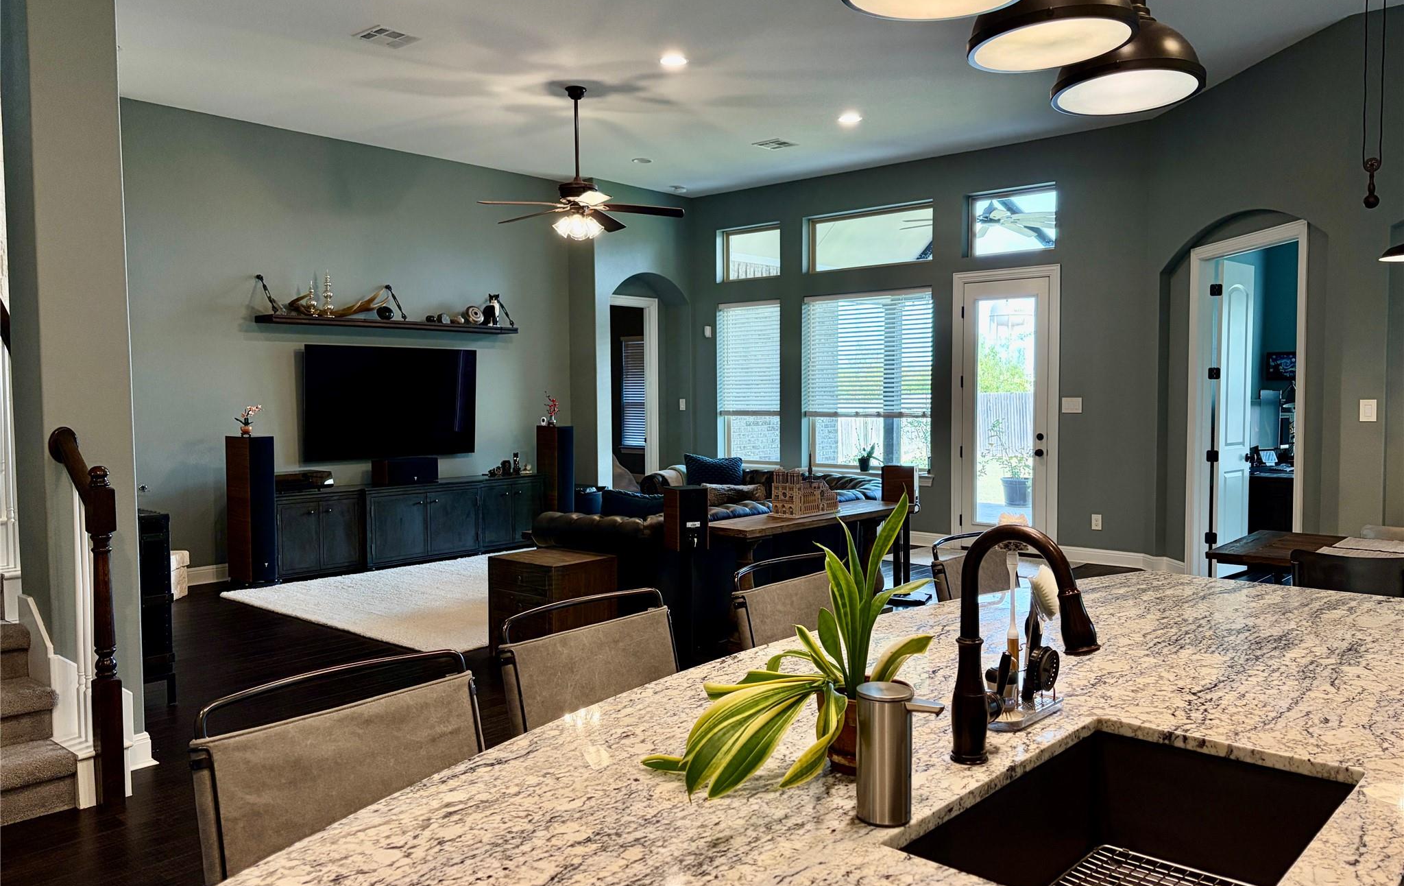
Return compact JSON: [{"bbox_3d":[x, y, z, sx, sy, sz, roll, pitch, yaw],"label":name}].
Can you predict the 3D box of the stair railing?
[{"bbox_3d":[-2.286,0.637,3.909,0.410,1.370,0.120,2,4,41],"label":"stair railing"}]

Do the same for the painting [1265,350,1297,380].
[{"bbox_3d":[5.637,-0.739,10.160,0.380,0.280,0.045,2,4,41],"label":"painting"}]

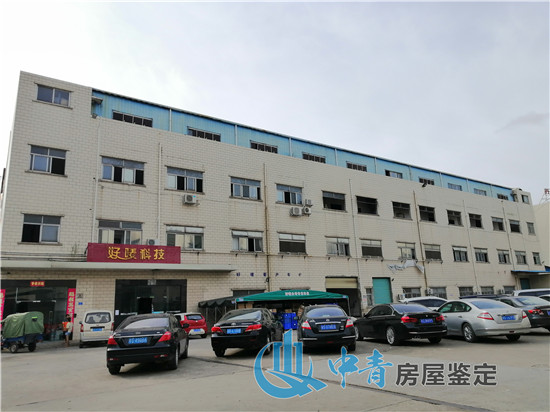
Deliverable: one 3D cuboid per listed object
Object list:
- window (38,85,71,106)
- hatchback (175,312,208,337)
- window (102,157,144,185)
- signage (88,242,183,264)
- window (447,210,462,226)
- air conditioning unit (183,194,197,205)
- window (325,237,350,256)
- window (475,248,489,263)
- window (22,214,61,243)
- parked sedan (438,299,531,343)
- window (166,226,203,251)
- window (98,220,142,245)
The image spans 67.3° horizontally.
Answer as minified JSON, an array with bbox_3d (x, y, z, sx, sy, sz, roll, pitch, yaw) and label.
[{"bbox_3d":[-13.580,-6.738,25.354,1.727,1.036,0.180,7,-16,-34],"label":"window"},{"bbox_3d":[-5.162,6.613,23.023,1.560,1.470,3.550,8,-17,-37],"label":"hatchback"},{"bbox_3d":[-10.493,-2.393,28.557,2.782,1.633,0.200,7,-17,-34],"label":"window"},{"bbox_3d":[-8.257,2.891,24.784,5.491,1.077,0.120,7,-16,-33],"label":"signage"},{"bbox_3d":[21.770,1.475,50.066,2.782,1.633,0.200,7,-17,-34],"label":"window"},{"bbox_3d":[-5.794,-0.434,28.187,0.840,0.580,0.320,7,-16,-33],"label":"air conditioning unit"},{"bbox_3d":[5.820,3.794,38.258,2.782,1.640,0.200,7,-17,-34],"label":"window"},{"bbox_3d":[24.785,5.985,49.548,2.779,1.577,0.180,7,-16,-34],"label":"window"},{"bbox_3d":[-13.244,1.344,23.447,1.811,1.518,0.180,7,-16,-34],"label":"window"},{"bbox_3d":[7.715,4.401,16.139,1.795,1.480,4.850,-1,-13,-5],"label":"parked sedan"},{"bbox_3d":[-5.990,2.195,27.693,2.589,1.532,0.150,7,-16,-33],"label":"window"},{"bbox_3d":[-10.304,1.860,27.509,2.782,1.640,0.200,7,-17,-34],"label":"window"}]

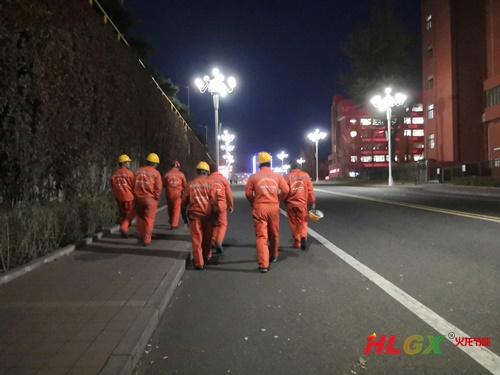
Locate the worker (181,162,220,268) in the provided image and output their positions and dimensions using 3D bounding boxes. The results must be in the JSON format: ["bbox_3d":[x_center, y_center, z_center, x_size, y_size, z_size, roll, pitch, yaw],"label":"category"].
[{"bbox_3d":[-0.792,0.426,6.300,0.620,1.700,0.550,-2,2,-2],"label":"worker"}]

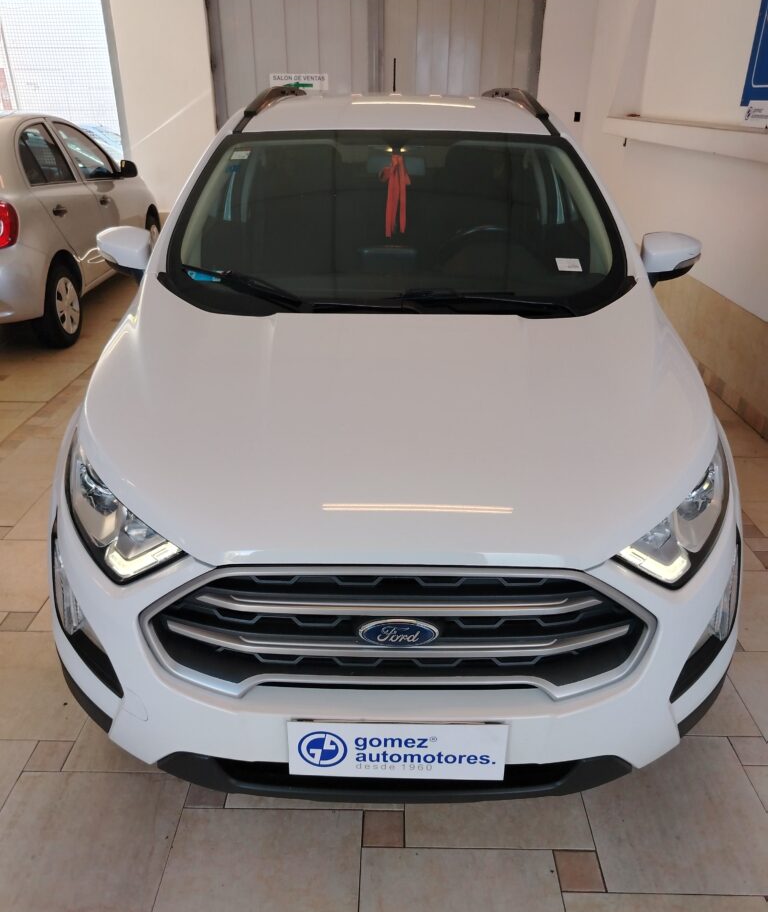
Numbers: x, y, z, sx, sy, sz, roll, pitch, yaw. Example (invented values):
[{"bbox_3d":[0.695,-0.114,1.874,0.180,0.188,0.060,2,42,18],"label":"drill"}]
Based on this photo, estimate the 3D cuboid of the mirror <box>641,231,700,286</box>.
[{"bbox_3d":[0.964,-0.676,2.393,0.215,0.180,0.145,0,26,0],"label":"mirror"}]

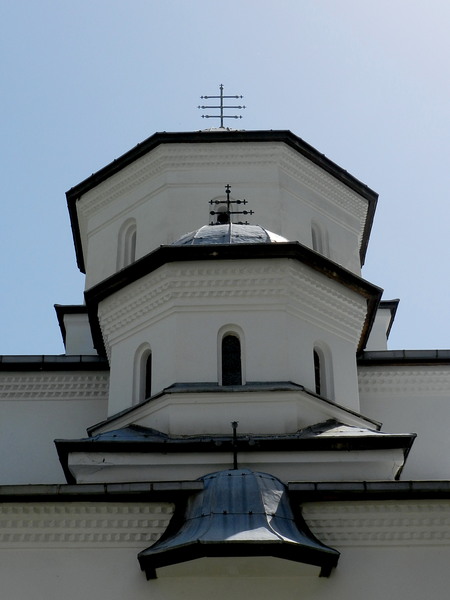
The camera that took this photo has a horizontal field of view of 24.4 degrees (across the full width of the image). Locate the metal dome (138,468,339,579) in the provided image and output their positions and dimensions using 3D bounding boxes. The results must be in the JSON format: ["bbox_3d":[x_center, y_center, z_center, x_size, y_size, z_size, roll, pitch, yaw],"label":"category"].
[{"bbox_3d":[0.182,2.890,13.894,2.625,1.575,1.190,-1,-32,0],"label":"metal dome"}]

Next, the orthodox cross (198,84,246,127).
[{"bbox_3d":[-0.096,-6.196,33.163,1.514,1.829,0.088,0,-32,-1],"label":"orthodox cross"}]

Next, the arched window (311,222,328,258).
[{"bbox_3d":[2.356,-1.359,27.027,0.333,1.662,0.759,-28,-41,36],"label":"arched window"}]

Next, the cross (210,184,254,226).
[{"bbox_3d":[0.095,-1.983,21.867,0.977,1.129,0.070,-1,-32,1],"label":"cross"}]

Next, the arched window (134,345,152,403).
[{"bbox_3d":[-1.336,1.306,18.055,0.245,1.155,0.499,26,-41,-36],"label":"arched window"}]

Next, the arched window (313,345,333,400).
[{"bbox_3d":[1.601,1.259,17.934,0.499,1.155,0.245,26,-41,-36],"label":"arched window"}]

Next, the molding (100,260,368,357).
[{"bbox_3d":[0.187,0.984,20.014,5.022,0.916,5.022,-1,-32,1],"label":"molding"}]

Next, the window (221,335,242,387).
[{"bbox_3d":[0.111,1.058,17.427,0.350,0.967,0.210,-1,-32,1],"label":"window"}]

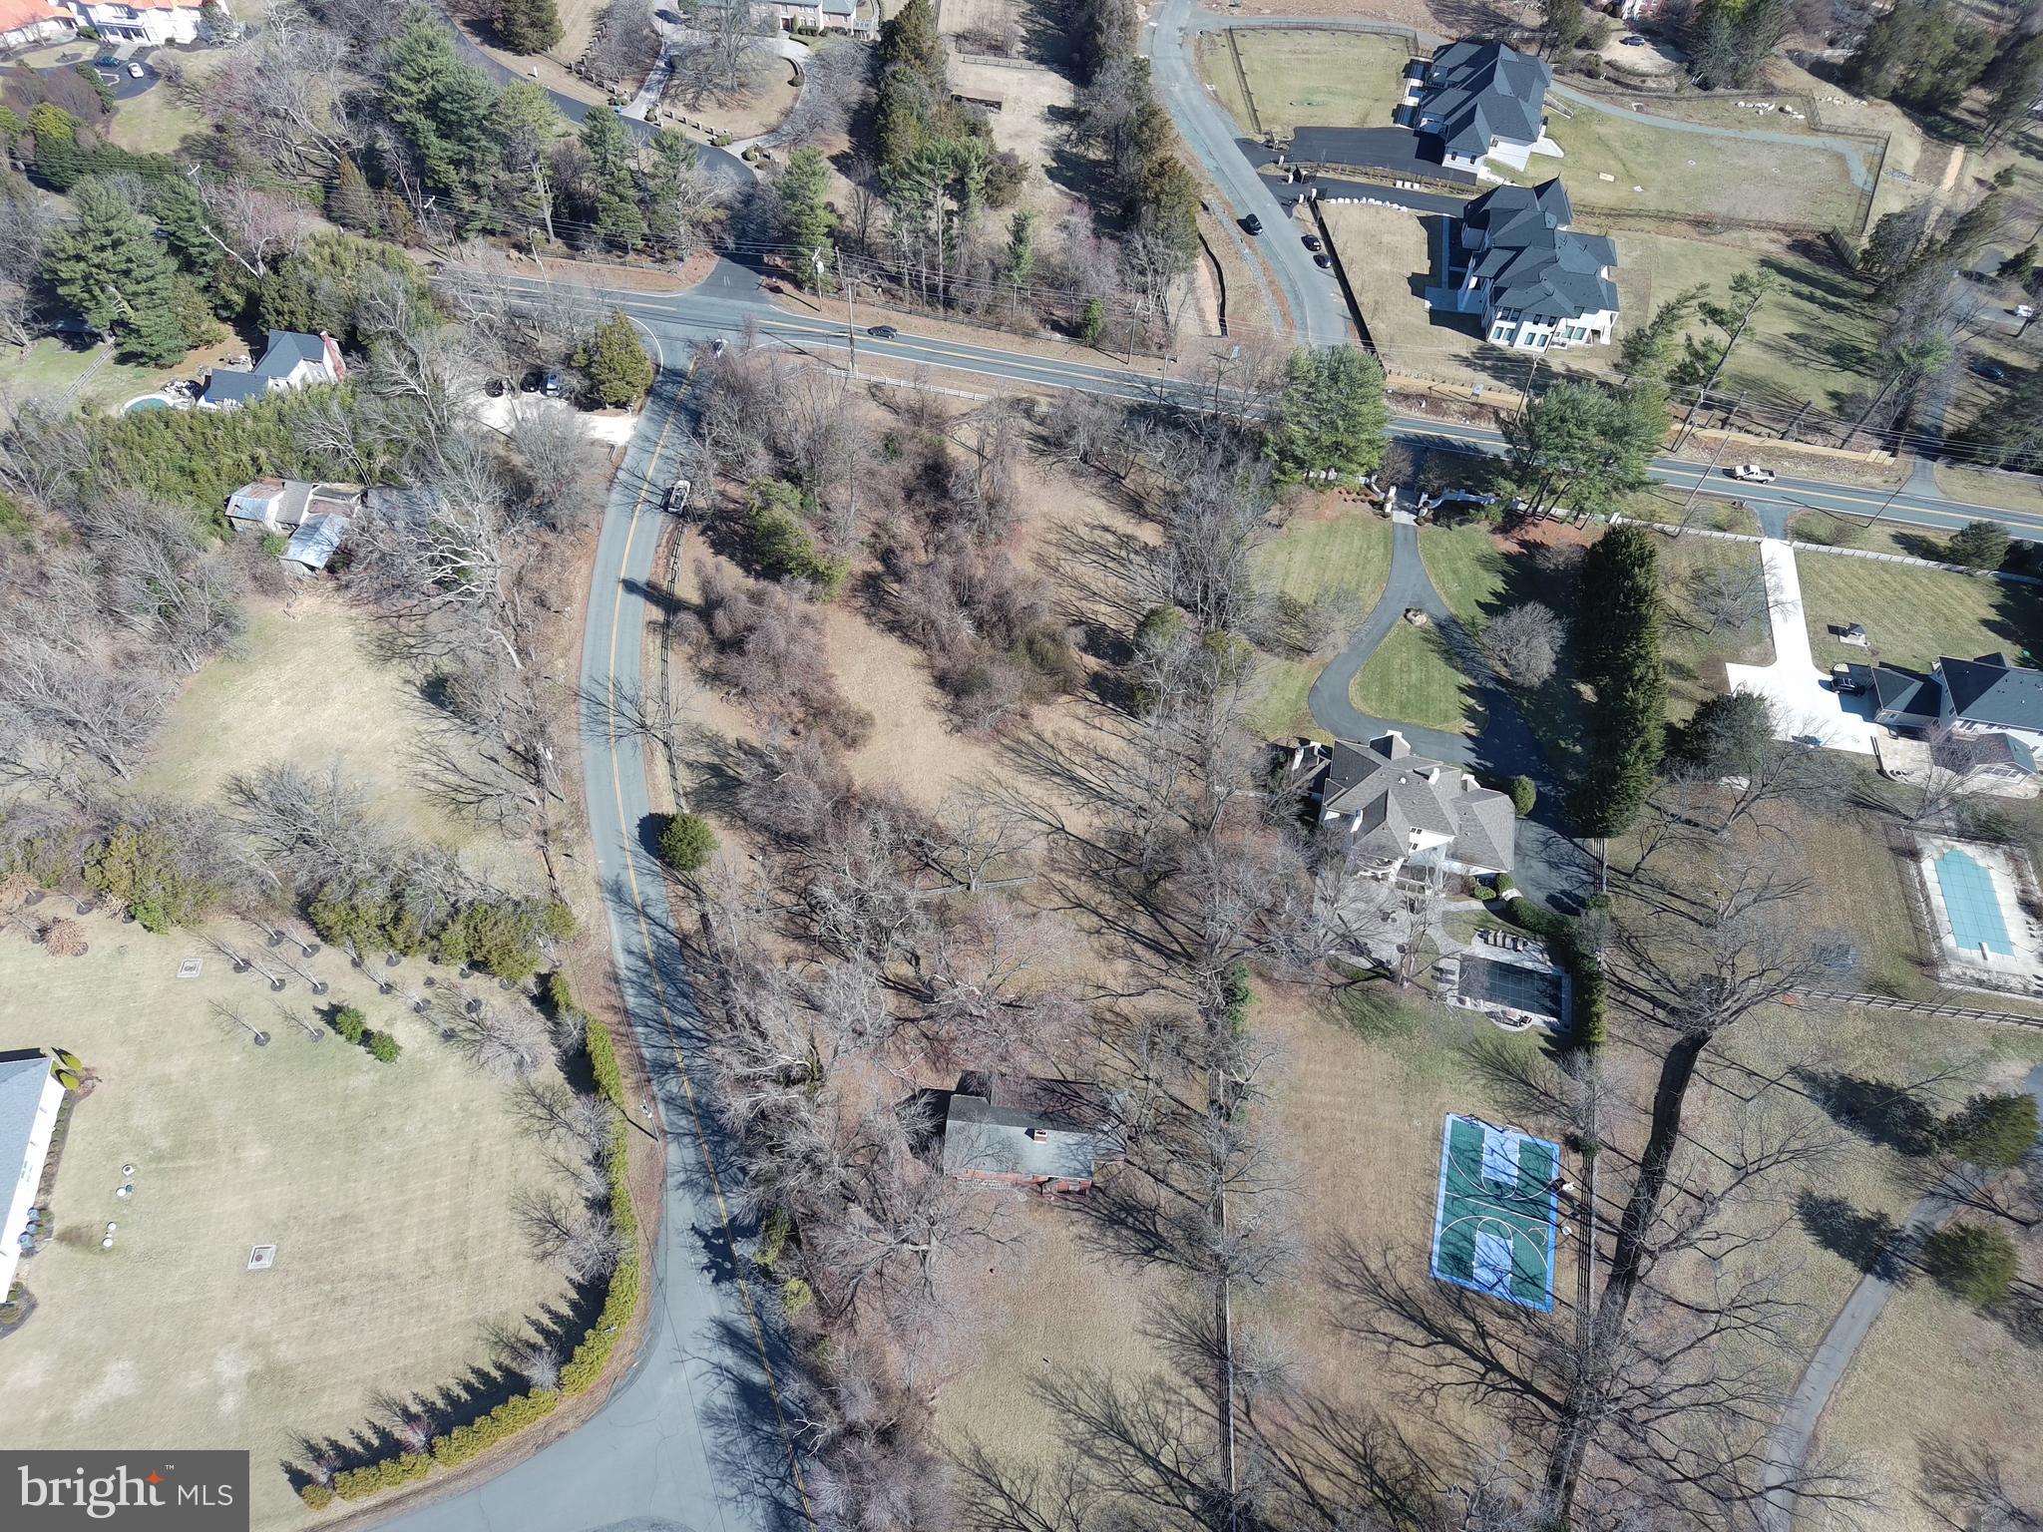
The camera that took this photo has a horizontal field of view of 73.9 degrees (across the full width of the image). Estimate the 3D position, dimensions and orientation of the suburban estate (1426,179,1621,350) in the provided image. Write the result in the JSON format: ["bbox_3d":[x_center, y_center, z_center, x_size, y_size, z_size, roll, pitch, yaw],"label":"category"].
[{"bbox_3d":[90.490,-85.820,232.500,21.000,11.500,28.000,15,54,7],"label":"suburban estate"}]

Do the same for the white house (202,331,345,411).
[{"bbox_3d":[-108.900,-57.560,196.220,16.490,8.150,13.150,7,53,0],"label":"white house"}]

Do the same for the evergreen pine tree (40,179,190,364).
[{"bbox_3d":[-126.650,-70.630,194.790,13.940,23.560,13.940,7,53,0],"label":"evergreen pine tree"}]

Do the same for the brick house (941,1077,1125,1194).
[{"bbox_3d":[0.410,38.060,137.580,15.500,5.200,9.500,4,53,-1],"label":"brick house"}]

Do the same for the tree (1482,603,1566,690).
[{"bbox_3d":[66.680,-15.880,180.170,10.800,9.300,10.800,6,53,0],"label":"tree"}]

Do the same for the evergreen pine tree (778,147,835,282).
[{"bbox_3d":[-33.420,-86.840,216.140,9.030,21.890,9.030,7,53,0],"label":"evergreen pine tree"}]

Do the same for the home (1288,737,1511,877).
[{"bbox_3d":[46.120,5.210,162.990,24.500,9.200,14.500,12,54,4],"label":"home"}]

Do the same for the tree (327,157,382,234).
[{"bbox_3d":[-109.150,-93.240,221.320,6.300,13.300,6.300,6,53,0],"label":"tree"}]

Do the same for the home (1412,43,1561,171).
[{"bbox_3d":[90.920,-128.920,264.790,20.500,11.000,27.000,16,54,7],"label":"home"}]

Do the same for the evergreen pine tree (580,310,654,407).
[{"bbox_3d":[-58.390,-60.160,199.200,9.620,13.550,9.620,7,53,0],"label":"evergreen pine tree"}]

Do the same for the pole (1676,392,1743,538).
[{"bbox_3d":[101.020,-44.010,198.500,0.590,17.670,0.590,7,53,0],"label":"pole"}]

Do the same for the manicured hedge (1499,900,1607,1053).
[{"bbox_3d":[59.770,23.020,153.140,11.780,4.220,16.490,16,54,7],"label":"manicured hedge"}]

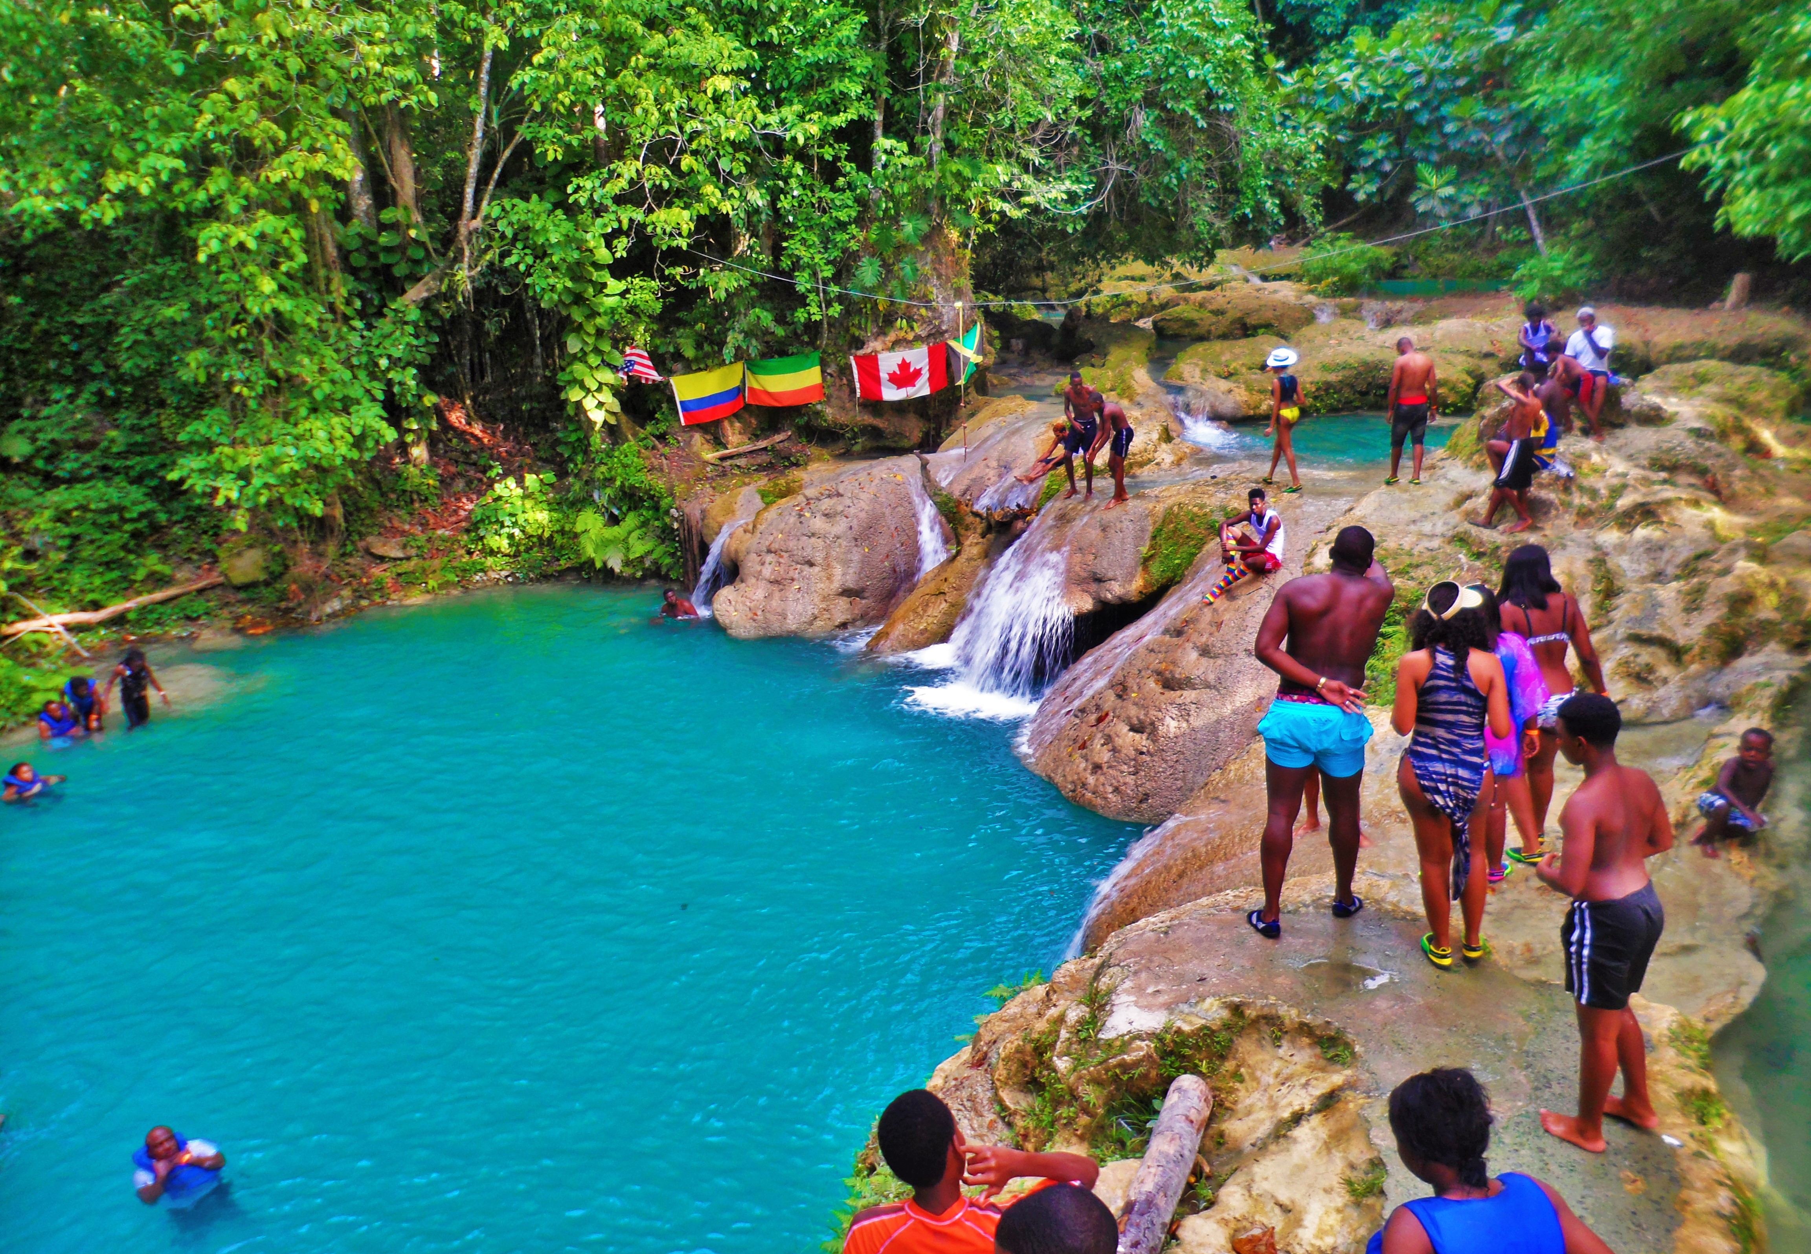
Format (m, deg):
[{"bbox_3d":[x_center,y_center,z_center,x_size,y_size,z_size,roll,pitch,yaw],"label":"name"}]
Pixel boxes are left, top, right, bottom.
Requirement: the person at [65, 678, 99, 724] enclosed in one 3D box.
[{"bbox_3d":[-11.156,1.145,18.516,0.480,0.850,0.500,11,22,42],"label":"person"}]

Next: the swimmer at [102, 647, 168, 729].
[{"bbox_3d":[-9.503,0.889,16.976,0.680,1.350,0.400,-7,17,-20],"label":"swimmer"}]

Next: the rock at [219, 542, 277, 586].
[{"bbox_3d":[-10.484,-1.004,21.700,0.900,0.680,0.700,-9,17,-26],"label":"rock"}]

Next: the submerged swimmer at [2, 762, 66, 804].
[{"bbox_3d":[-9.369,1.697,14.634,0.650,0.500,0.450,-13,19,-36],"label":"submerged swimmer"}]

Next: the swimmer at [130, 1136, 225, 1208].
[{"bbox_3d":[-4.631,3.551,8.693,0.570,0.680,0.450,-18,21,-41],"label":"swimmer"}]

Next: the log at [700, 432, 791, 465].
[{"bbox_3d":[-2.758,-3.183,24.000,1.800,0.160,0.200,-16,21,-27],"label":"log"}]

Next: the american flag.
[{"bbox_3d":[-4.934,-4.895,25.300,0.800,0.620,0.350,-3,16,-9],"label":"american flag"}]

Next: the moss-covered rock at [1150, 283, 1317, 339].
[{"bbox_3d":[6.650,-6.379,27.500,3.300,1.100,2.200,1,16,6],"label":"moss-covered rock"}]

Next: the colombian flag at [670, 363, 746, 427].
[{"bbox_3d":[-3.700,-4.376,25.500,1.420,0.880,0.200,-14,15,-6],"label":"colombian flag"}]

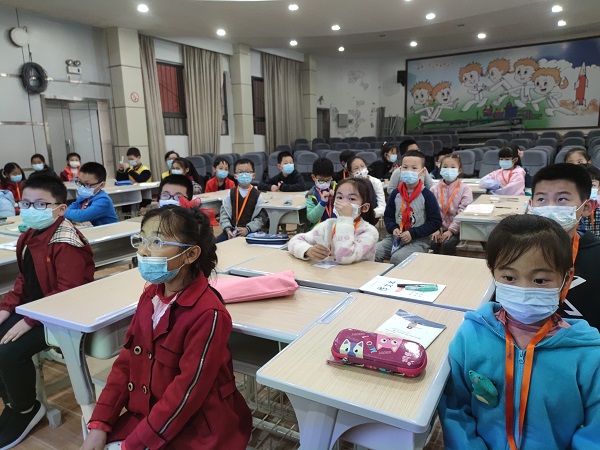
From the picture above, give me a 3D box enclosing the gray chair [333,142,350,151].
[{"bbox_3d":[1.152,-1.712,11.199,0.540,0.960,0.580,-2,12,-6],"label":"gray chair"}]

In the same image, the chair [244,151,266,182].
[{"bbox_3d":[-0.986,-0.860,8.169,0.540,1.059,0.620,1,11,8],"label":"chair"}]

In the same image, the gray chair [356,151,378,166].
[{"bbox_3d":[1.322,-0.921,8.079,0.540,0.960,0.580,-2,12,-3],"label":"gray chair"}]

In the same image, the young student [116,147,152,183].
[{"bbox_3d":[-1.957,-0.309,4.922,0.420,1.180,0.600,6,14,33],"label":"young student"}]

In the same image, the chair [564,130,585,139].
[{"bbox_3d":[6.818,-1.808,10.380,0.540,1.030,0.620,5,13,29],"label":"chair"}]

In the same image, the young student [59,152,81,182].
[{"bbox_3d":[-2.941,-0.344,5.453,0.420,1.179,0.600,-5,12,-20],"label":"young student"}]

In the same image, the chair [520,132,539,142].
[{"bbox_3d":[5.915,-1.893,10.814,0.540,0.960,0.580,6,14,32],"label":"chair"}]

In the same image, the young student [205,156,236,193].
[{"bbox_3d":[-0.771,-0.121,4.256,0.430,1.110,0.600,-3,12,-6],"label":"young student"}]

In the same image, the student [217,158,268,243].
[{"bbox_3d":[-0.457,0.068,3.257,0.420,1.146,0.600,1,12,11],"label":"student"}]

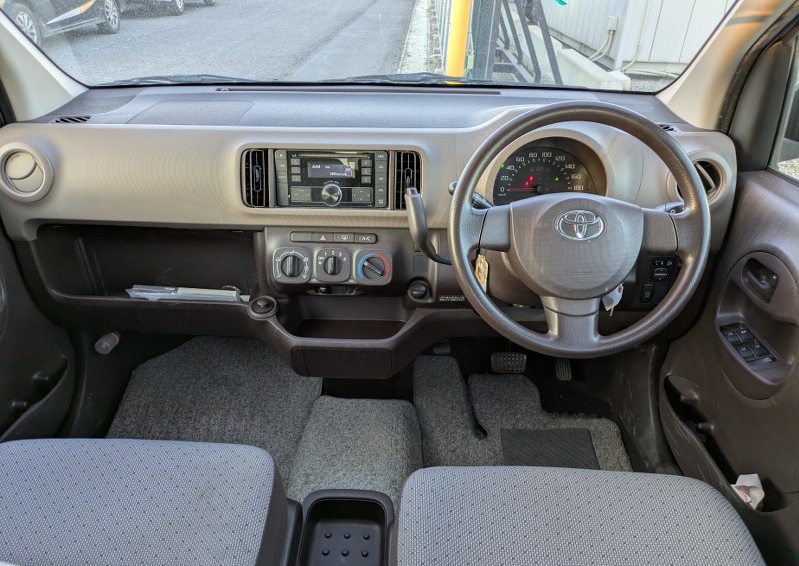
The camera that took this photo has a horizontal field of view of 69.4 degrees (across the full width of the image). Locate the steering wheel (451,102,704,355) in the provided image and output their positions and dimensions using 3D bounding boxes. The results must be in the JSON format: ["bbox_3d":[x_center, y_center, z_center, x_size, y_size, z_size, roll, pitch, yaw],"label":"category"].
[{"bbox_3d":[0.256,-0.075,0.849,0.367,0.367,0.095,1,5,2],"label":"steering wheel"}]

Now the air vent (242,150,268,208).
[{"bbox_3d":[-0.259,-0.191,1.052,0.050,0.102,0.035,1,16,2],"label":"air vent"}]

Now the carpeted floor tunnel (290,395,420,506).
[{"bbox_3d":[-0.082,0.395,1.175,0.245,0.130,0.340,2,30,3],"label":"carpeted floor tunnel"}]

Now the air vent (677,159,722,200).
[{"bbox_3d":[0.512,-0.177,0.994,0.077,0.077,0.035,4,20,7],"label":"air vent"}]

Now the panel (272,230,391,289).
[{"bbox_3d":[-0.123,-0.046,1.070,0.222,0.108,0.040,1,10,2],"label":"panel"}]

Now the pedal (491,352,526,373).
[{"bbox_3d":[0.266,0.194,1.408,0.085,0.055,0.030,1,-5,2],"label":"pedal"}]

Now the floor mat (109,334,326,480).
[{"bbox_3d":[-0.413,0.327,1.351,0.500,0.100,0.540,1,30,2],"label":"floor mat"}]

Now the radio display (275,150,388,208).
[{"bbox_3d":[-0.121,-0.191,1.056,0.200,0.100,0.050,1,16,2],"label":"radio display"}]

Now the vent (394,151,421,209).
[{"bbox_3d":[0.015,-0.187,1.047,0.048,0.102,0.035,1,16,2],"label":"vent"}]

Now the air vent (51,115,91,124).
[{"bbox_3d":[-0.604,-0.300,1.060,0.068,0.013,0.036,1,30,2],"label":"air vent"}]

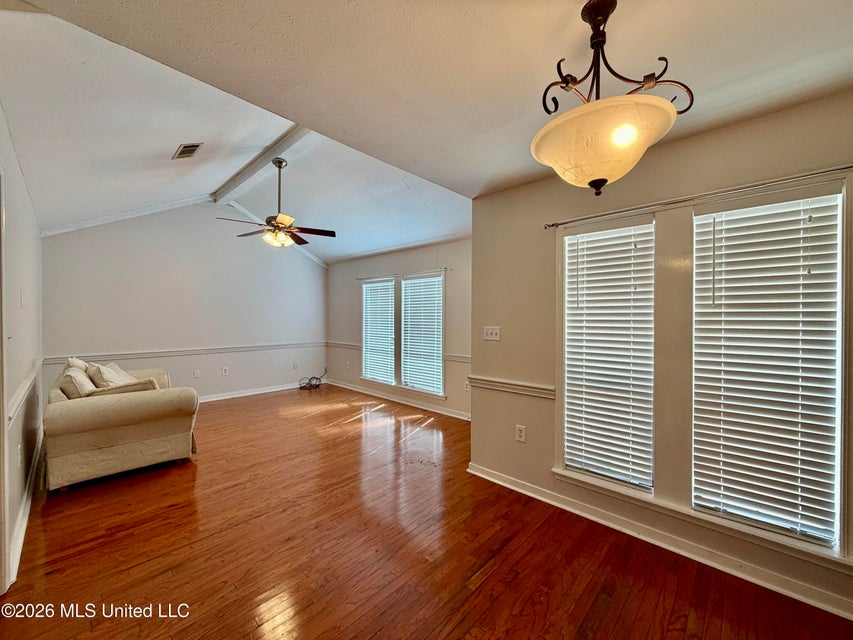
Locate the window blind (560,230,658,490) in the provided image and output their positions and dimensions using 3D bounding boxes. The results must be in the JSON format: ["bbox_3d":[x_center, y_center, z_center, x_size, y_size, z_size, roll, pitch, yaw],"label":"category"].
[{"bbox_3d":[1.204,0.223,2.321,0.556,1.649,0.063,0,0,44],"label":"window blind"}]

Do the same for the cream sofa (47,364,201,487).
[{"bbox_3d":[-3.136,0.921,3.522,1.805,0.801,0.984,0,0,44],"label":"cream sofa"}]

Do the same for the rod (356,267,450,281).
[{"bbox_3d":[-0.502,-0.716,5.473,2.094,0.053,0.087,0,0,44],"label":"rod"}]

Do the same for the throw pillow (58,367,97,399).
[{"bbox_3d":[-3.146,0.585,3.110,0.434,0.328,0.174,0,20,44],"label":"throw pillow"}]

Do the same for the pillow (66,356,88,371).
[{"bbox_3d":[-3.446,0.472,3.424,0.386,0.280,0.145,0,32,44],"label":"pillow"}]

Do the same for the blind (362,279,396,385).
[{"bbox_3d":[-0.836,0.205,5.967,0.882,1.704,0.063,0,0,44],"label":"blind"}]

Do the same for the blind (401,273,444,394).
[{"bbox_3d":[-0.070,0.217,5.236,0.859,1.706,0.063,0,0,44],"label":"blind"}]

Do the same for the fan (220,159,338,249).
[{"bbox_3d":[-1.916,-1.507,4.406,1.370,1.139,1.370,0,0,44],"label":"fan"}]

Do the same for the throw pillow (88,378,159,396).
[{"bbox_3d":[-2.985,0.666,3.391,0.531,0.135,0.550,0,0,44],"label":"throw pillow"}]

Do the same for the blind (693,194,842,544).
[{"bbox_3d":[1.742,0.235,1.806,0.548,1.656,0.063,0,0,44],"label":"blind"}]

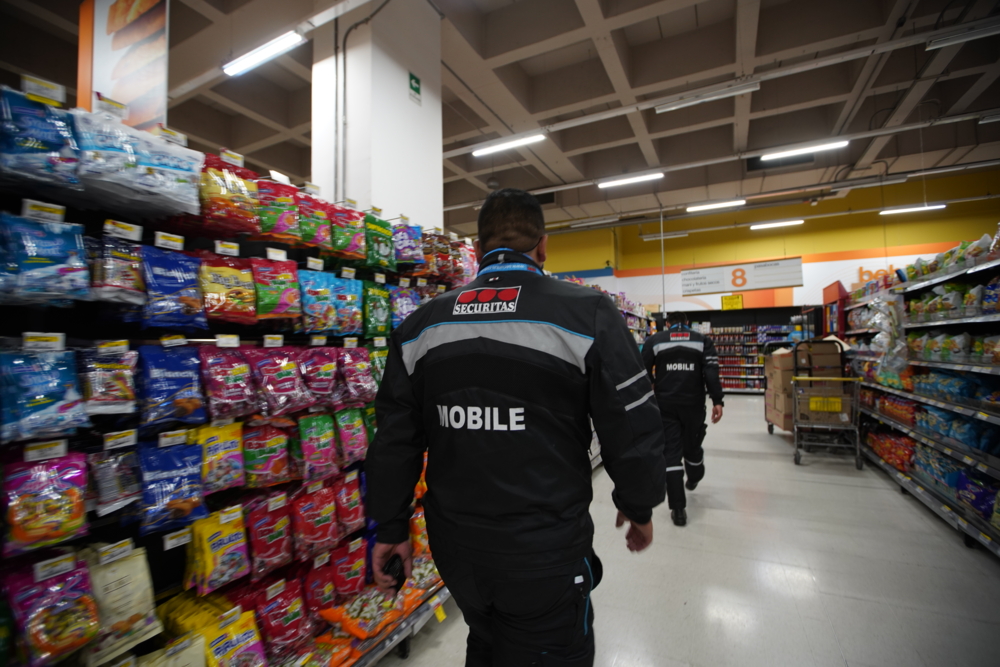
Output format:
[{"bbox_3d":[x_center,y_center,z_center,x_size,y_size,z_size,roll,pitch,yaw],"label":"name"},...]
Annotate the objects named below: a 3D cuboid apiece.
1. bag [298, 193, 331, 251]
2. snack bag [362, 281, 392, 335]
[{"bbox_3d":[-0.746,-0.454,1.806,0.055,0.196,0.152,-7,-4,27],"label":"bag"},{"bbox_3d":[-0.570,-0.106,2.070,0.050,0.251,0.162,-1,-2,28],"label":"snack bag"}]

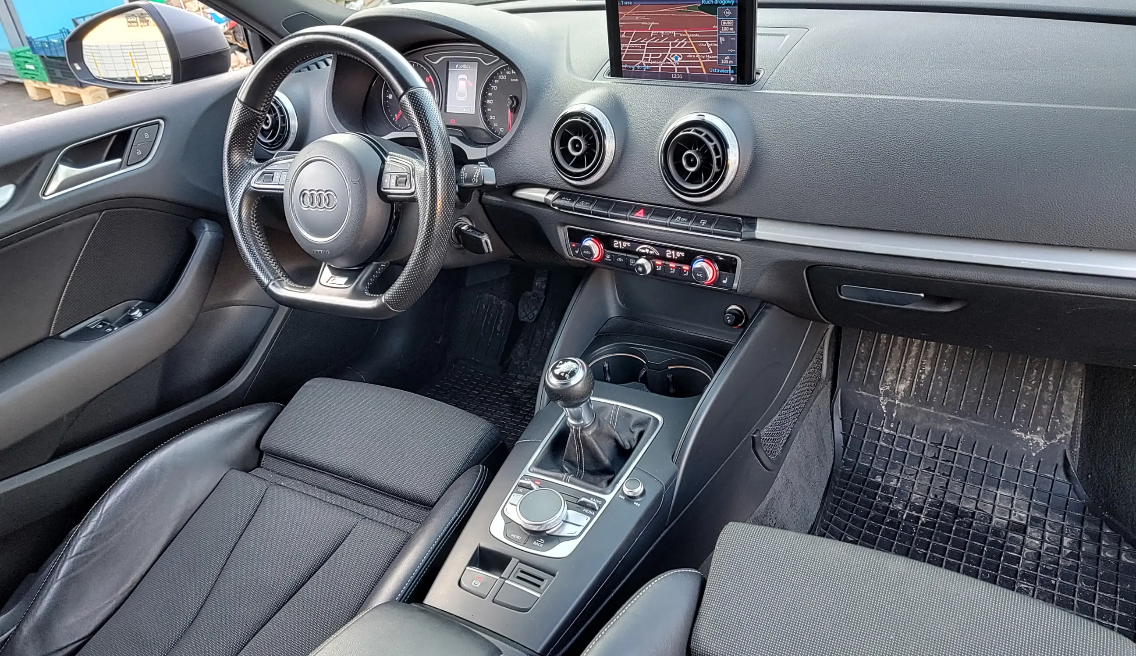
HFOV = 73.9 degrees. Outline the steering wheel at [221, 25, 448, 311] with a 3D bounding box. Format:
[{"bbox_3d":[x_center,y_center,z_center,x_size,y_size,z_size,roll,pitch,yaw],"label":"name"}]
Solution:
[{"bbox_3d":[-0.279,-0.192,0.954,0.372,0.357,0.100,13,15,28],"label":"steering wheel"}]

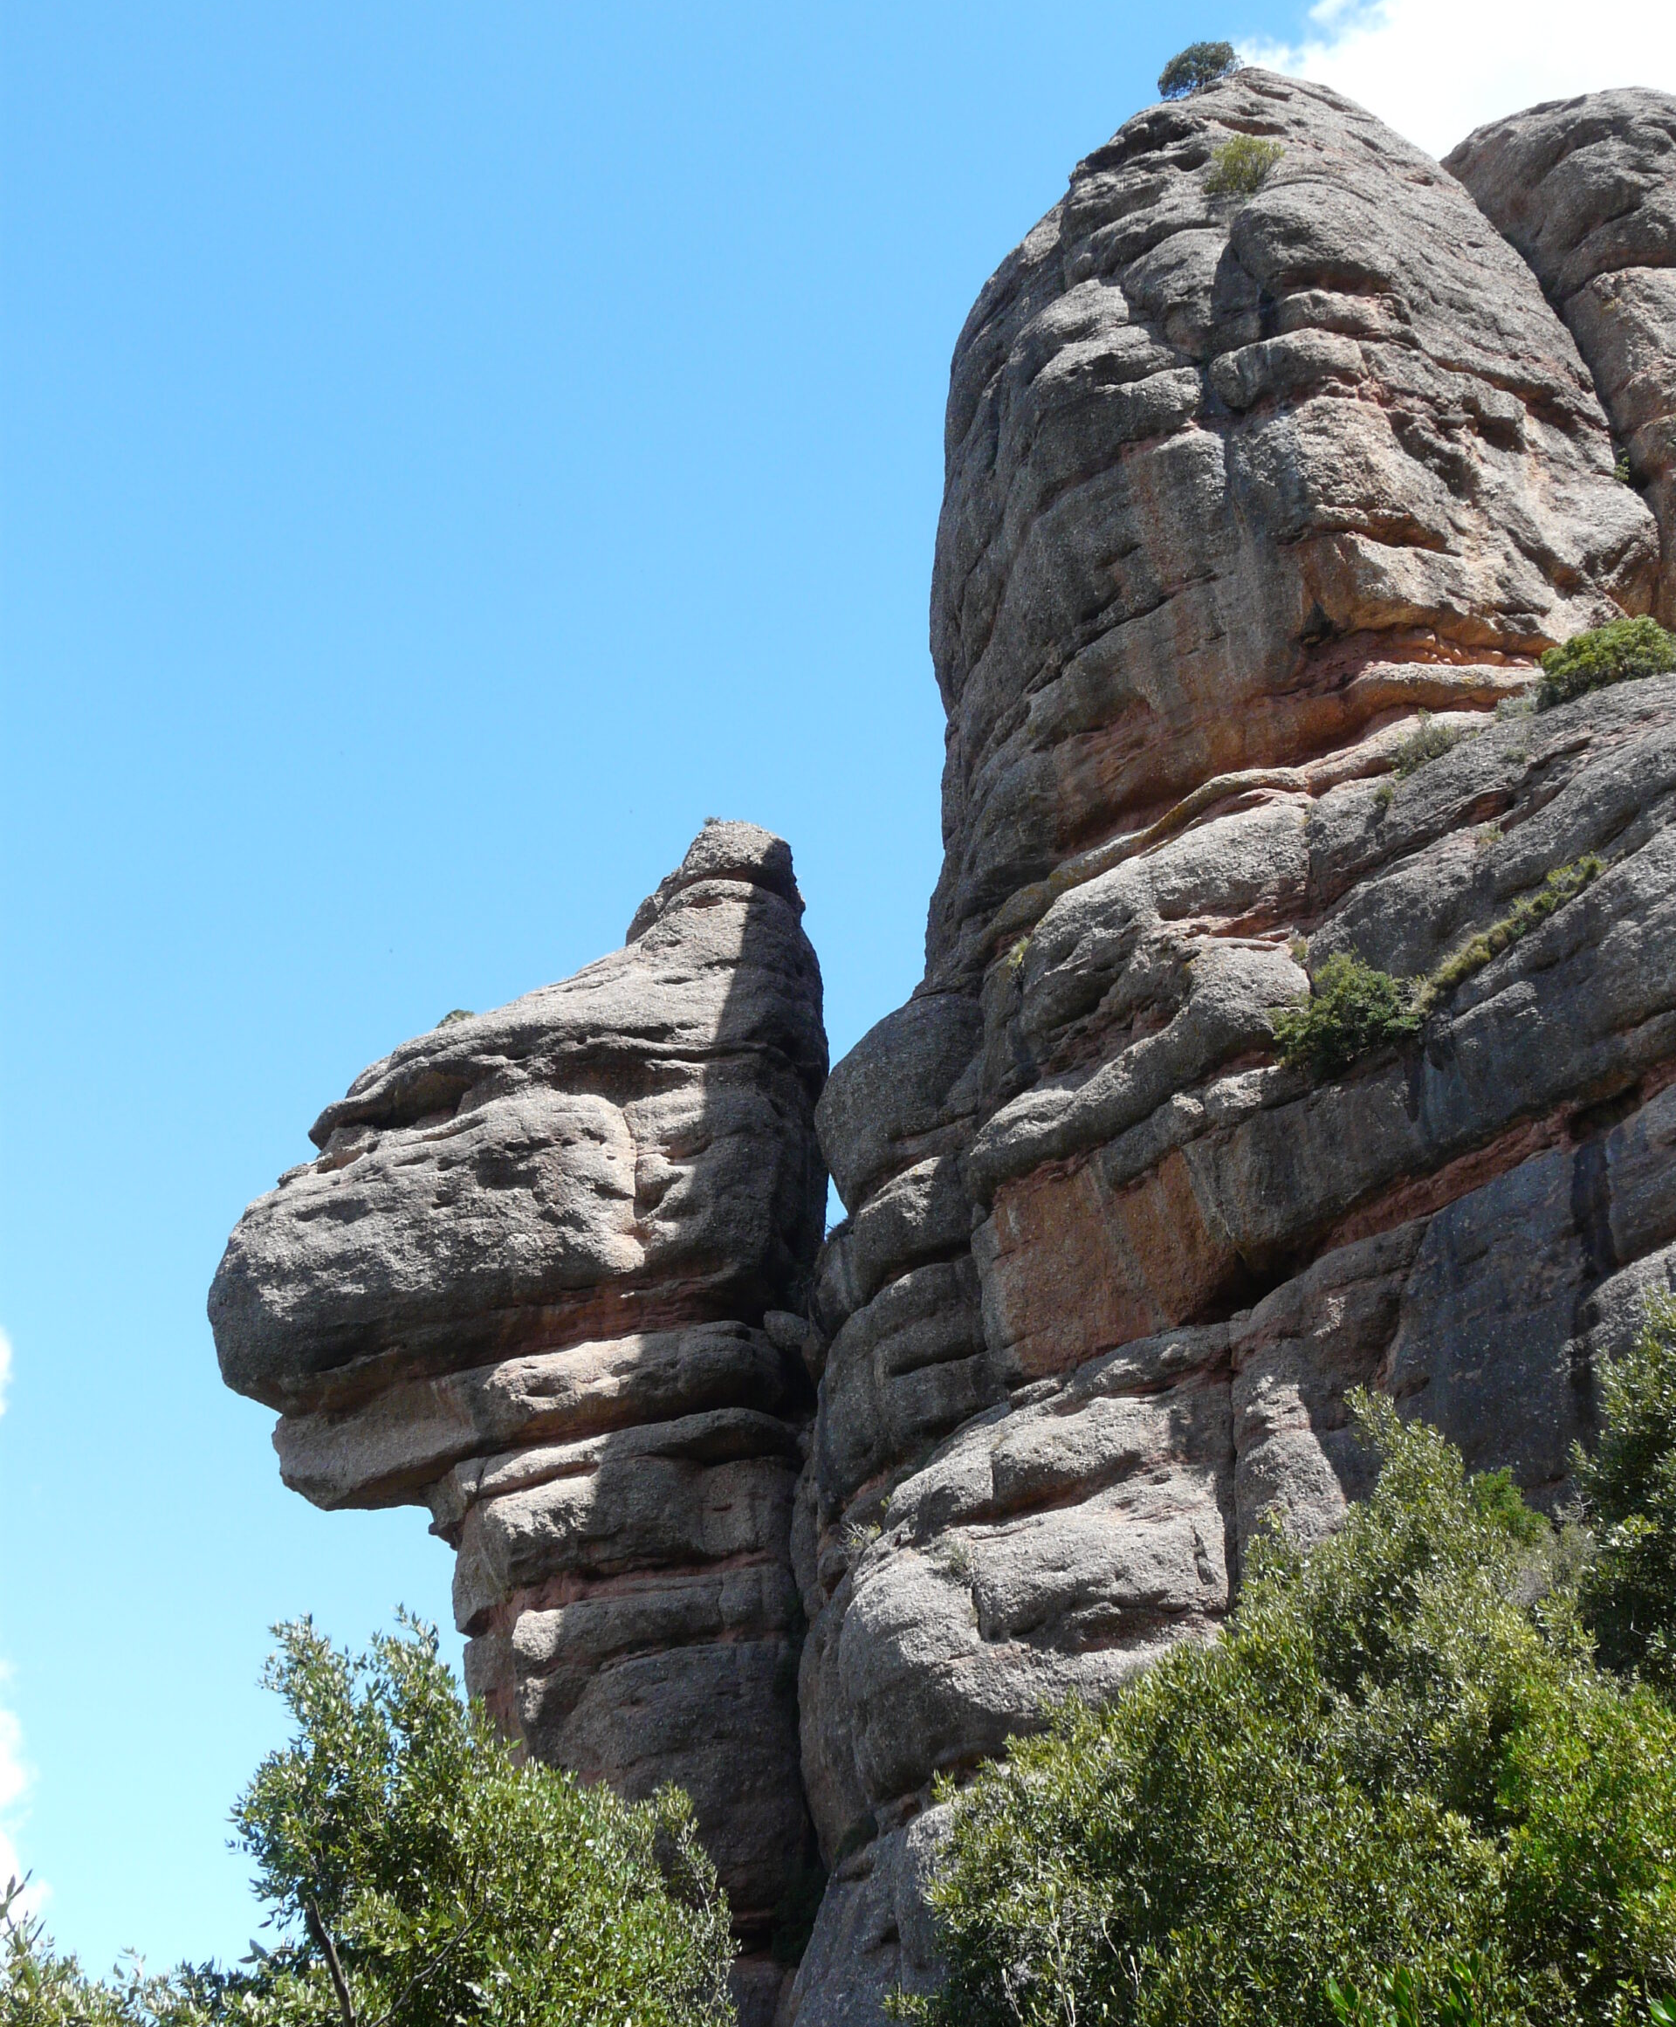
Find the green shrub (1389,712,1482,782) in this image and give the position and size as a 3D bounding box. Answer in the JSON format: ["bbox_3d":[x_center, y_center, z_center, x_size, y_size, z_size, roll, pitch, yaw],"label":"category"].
[{"bbox_3d":[12.490,-5.570,54.000,1.850,1.350,1.500,0,-28,0],"label":"green shrub"}]

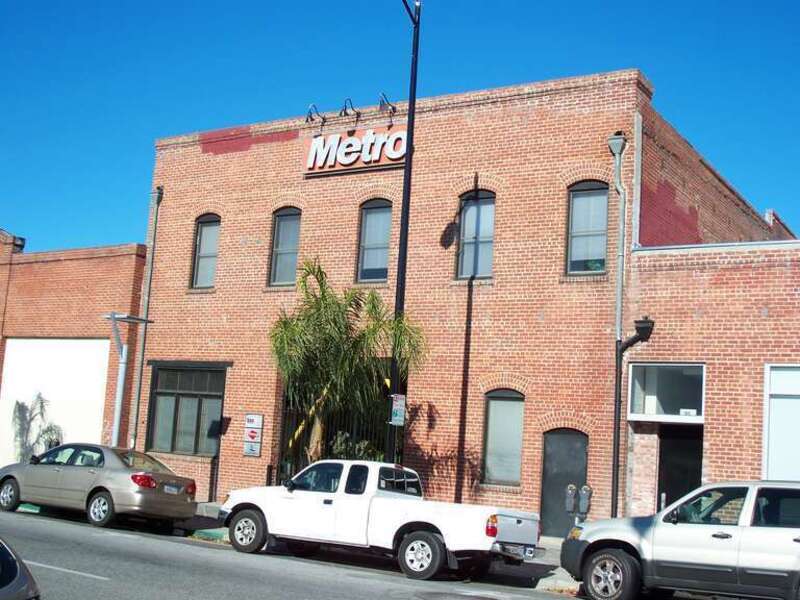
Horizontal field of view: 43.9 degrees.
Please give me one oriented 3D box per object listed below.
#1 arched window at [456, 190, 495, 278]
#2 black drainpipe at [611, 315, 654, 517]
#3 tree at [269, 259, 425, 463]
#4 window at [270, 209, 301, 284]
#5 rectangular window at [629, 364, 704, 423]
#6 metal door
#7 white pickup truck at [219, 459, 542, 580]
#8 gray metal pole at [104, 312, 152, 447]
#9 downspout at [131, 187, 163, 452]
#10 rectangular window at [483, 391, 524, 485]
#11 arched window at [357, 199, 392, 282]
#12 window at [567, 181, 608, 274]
[{"bbox_3d":[1.603,-1.372,20.733,0.843,1.883,0.150,-1,-9,32],"label":"arched window"},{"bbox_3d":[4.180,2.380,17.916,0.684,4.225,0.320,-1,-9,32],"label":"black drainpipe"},{"bbox_3d":[-1.031,1.753,17.223,2.760,4.883,2.700,-1,-9,32],"label":"tree"},{"bbox_3d":[-2.649,-1.242,23.199,0.834,1.851,0.150,-1,-9,32],"label":"window"},{"bbox_3d":[4.802,1.675,17.901,1.372,1.035,0.130,-1,-9,32],"label":"rectangular window"},{"bbox_3d":[3.091,3.419,18.671,0.908,2.025,0.120,-1,-9,32],"label":"metal door"},{"bbox_3d":[-0.379,3.246,15.080,5.120,1.570,1.700,-1,-14,32],"label":"white pickup truck"},{"bbox_3d":[-5.811,2.318,20.287,0.620,4.080,0.750,-1,-9,32],"label":"gray metal pole"},{"bbox_3d":[-6.427,0.909,24.967,0.240,7.718,0.220,-1,-9,32],"label":"downspout"},{"bbox_3d":[2.052,2.676,19.512,0.850,1.858,0.150,-1,-9,32],"label":"rectangular window"},{"bbox_3d":[-0.557,-1.321,22.097,0.843,1.883,0.150,-1,-9,32],"label":"arched window"},{"bbox_3d":[3.680,-1.420,19.421,0.825,1.883,0.150,-1,-9,32],"label":"window"}]

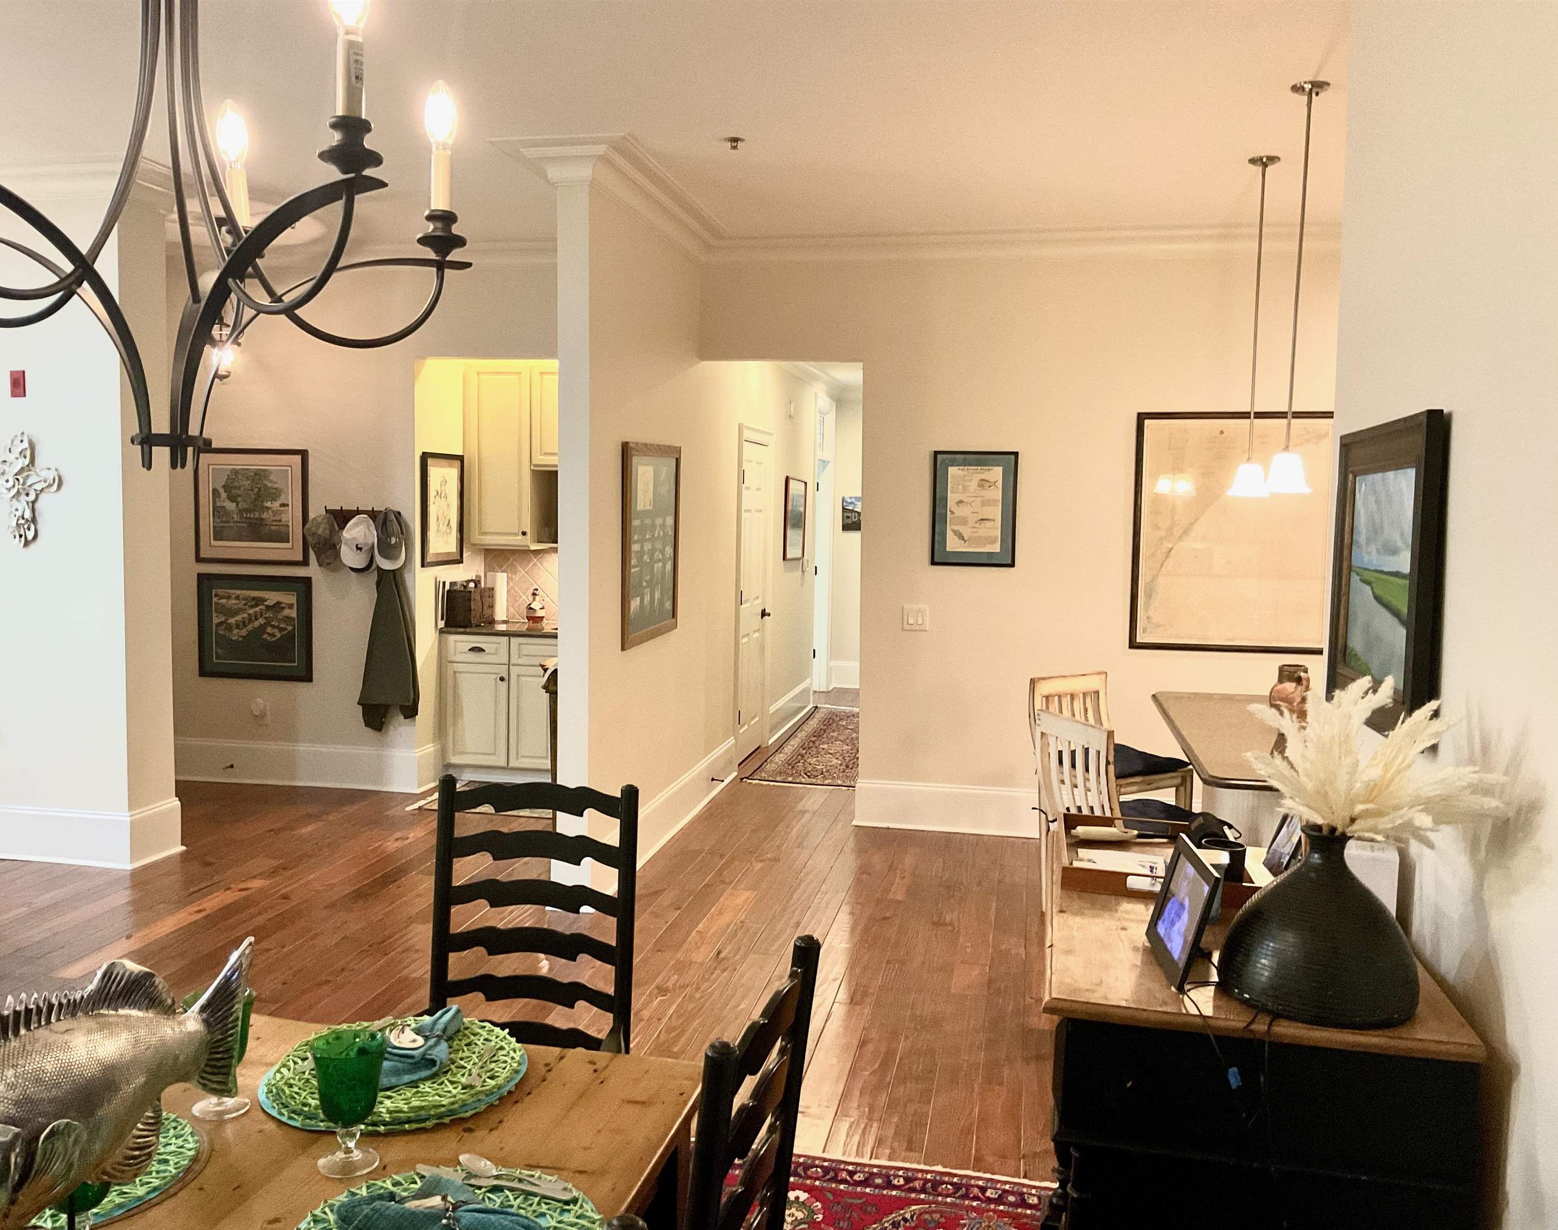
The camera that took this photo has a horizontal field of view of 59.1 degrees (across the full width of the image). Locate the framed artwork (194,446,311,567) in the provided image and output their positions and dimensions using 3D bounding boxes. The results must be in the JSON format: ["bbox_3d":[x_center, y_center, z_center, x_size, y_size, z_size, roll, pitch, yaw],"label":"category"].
[{"bbox_3d":[-2.976,-0.612,7.781,0.692,0.642,0.035,2,5,10],"label":"framed artwork"}]

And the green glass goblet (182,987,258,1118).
[{"bbox_3d":[-0.759,0.600,1.869,0.094,0.152,0.094,2,4,10],"label":"green glass goblet"}]

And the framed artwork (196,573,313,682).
[{"bbox_3d":[-2.964,0.074,7.779,0.707,0.591,0.030,2,4,11],"label":"framed artwork"}]

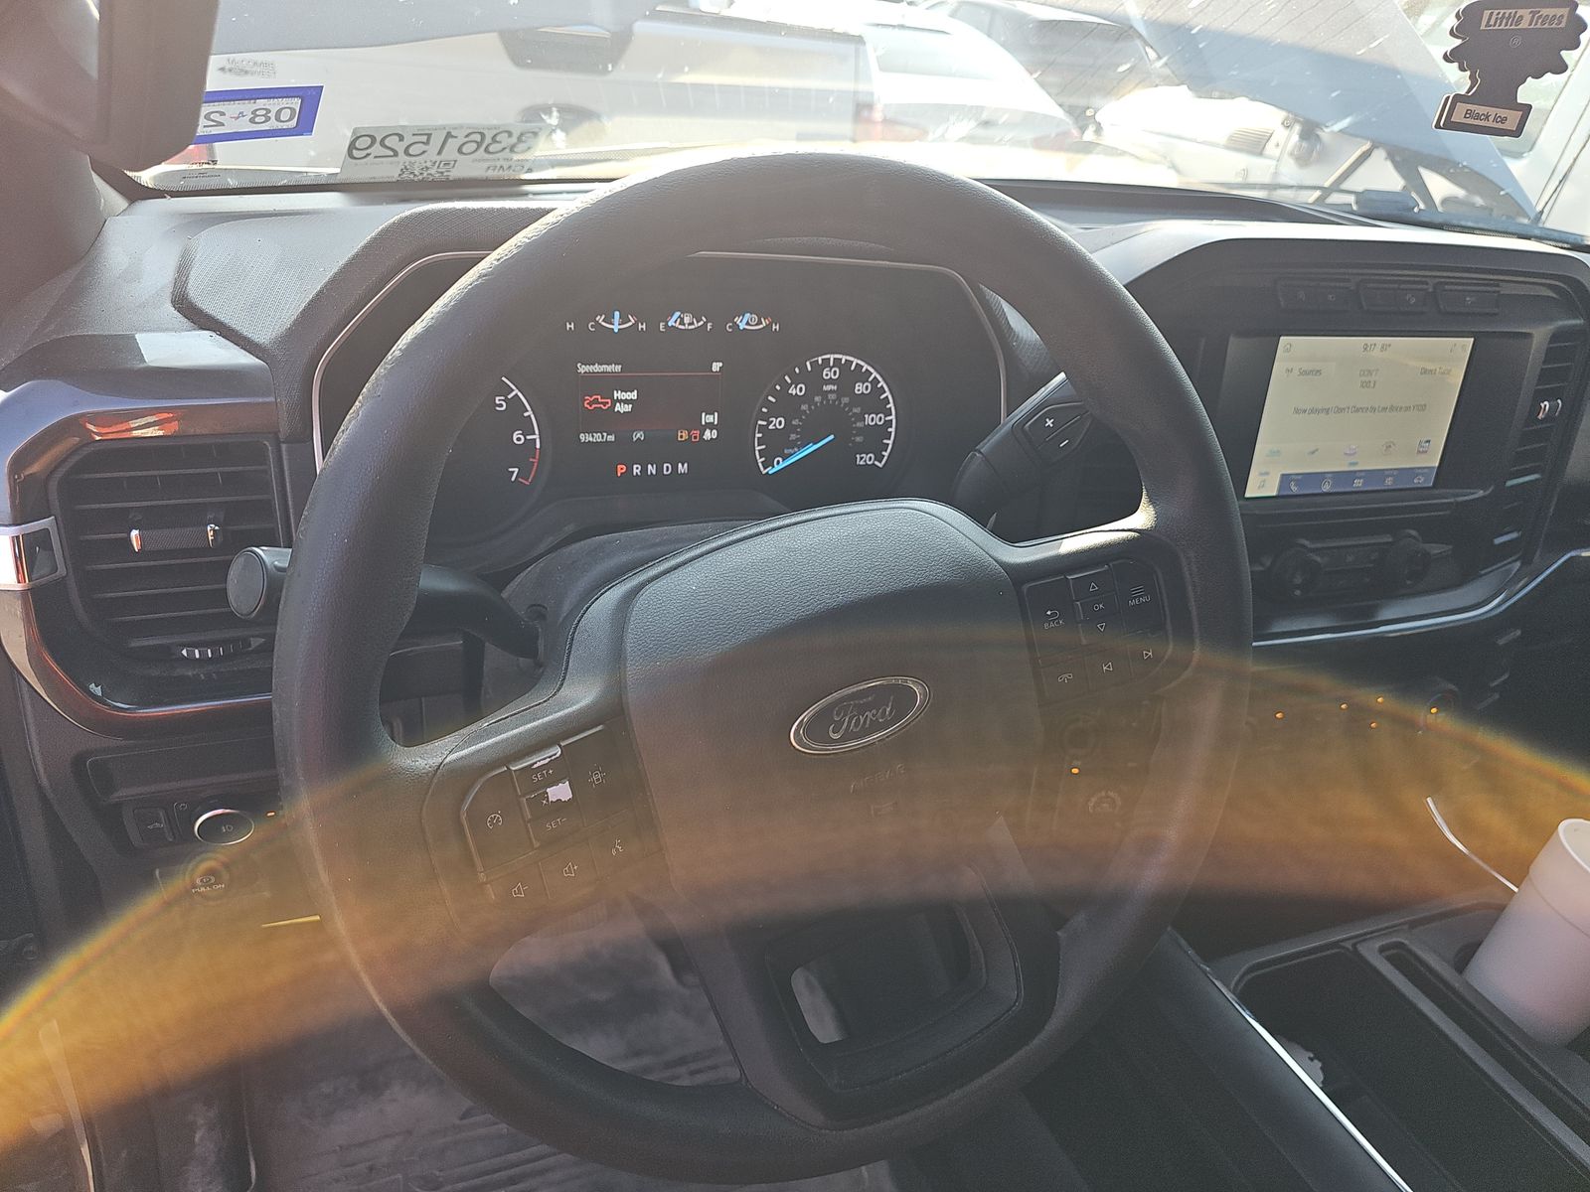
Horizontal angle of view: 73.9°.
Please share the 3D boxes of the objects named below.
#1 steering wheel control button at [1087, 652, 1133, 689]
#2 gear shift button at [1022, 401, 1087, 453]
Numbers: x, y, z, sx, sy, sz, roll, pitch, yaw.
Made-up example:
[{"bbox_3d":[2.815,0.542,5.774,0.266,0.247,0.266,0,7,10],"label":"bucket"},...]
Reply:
[{"bbox_3d":[0.131,0.030,0.442,0.019,0.013,0.006,-14,7,-5],"label":"steering wheel control button"},{"bbox_3d":[0.122,-0.077,0.499,0.034,0.021,0.007,-34,16,-16],"label":"gear shift button"}]

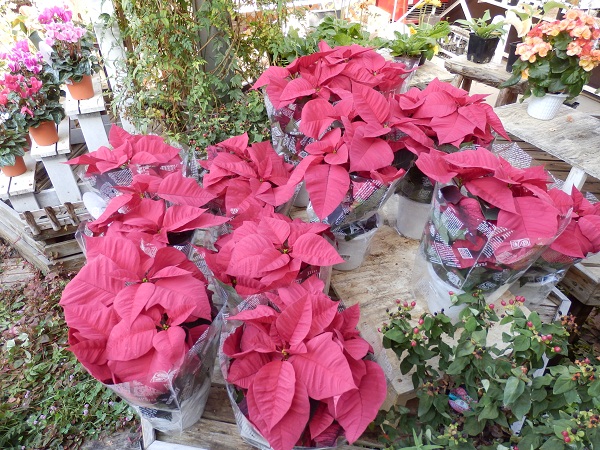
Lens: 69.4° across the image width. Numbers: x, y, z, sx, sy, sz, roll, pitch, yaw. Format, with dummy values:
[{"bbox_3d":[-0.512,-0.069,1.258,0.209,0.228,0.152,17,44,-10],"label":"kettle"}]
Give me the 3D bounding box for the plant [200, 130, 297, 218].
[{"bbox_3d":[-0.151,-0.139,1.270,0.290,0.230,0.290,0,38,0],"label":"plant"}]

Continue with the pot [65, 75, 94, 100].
[{"bbox_3d":[-0.952,-0.606,1.880,0.113,0.097,0.113,0,38,0],"label":"pot"}]

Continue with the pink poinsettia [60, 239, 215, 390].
[{"bbox_3d":[-0.326,0.174,0.870,0.310,0.200,0.320,0,38,0],"label":"pink poinsettia"}]

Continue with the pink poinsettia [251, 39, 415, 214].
[{"bbox_3d":[0.106,-0.289,1.370,0.490,0.380,0.600,0,38,0],"label":"pink poinsettia"}]

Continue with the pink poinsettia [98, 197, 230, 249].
[{"bbox_3d":[-0.252,0.015,0.835,0.245,0.170,0.210,0,38,0],"label":"pink poinsettia"}]

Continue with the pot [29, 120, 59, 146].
[{"bbox_3d":[-1.147,-0.420,1.942,0.113,0.097,0.113,0,38,0],"label":"pot"}]

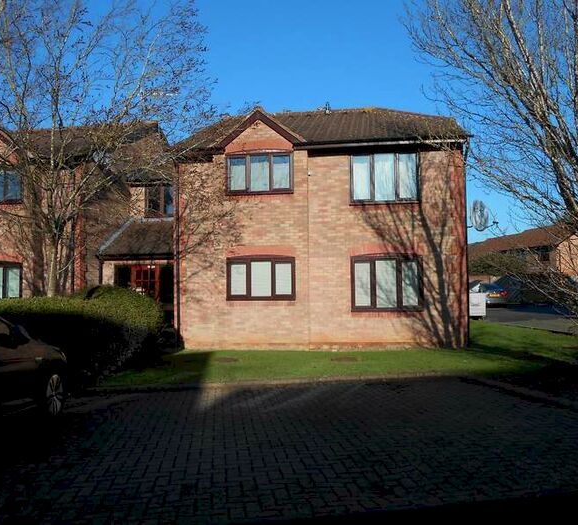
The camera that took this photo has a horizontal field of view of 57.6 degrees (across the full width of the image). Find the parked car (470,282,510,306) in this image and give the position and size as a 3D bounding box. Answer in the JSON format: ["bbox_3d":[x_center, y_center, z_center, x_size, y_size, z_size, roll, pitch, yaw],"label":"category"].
[{"bbox_3d":[11.826,1.898,31.764,1.760,1.450,4.300,-1,-3,8],"label":"parked car"}]

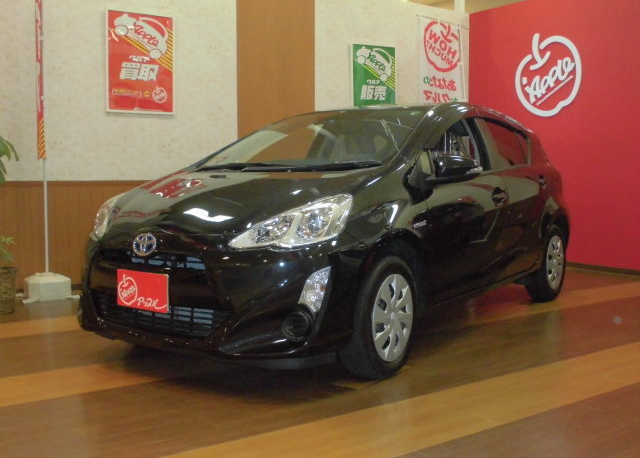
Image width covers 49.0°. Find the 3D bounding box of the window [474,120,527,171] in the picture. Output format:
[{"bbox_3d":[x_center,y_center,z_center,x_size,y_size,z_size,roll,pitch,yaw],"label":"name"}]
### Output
[{"bbox_3d":[1.225,-0.548,4.641,0.060,0.340,0.760,-21,-9,34],"label":"window"}]

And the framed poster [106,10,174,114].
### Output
[{"bbox_3d":[-1.534,-1.424,6.066,0.615,0.860,0.025,-3,5,-35],"label":"framed poster"}]

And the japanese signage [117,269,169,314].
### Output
[{"bbox_3d":[-0.772,0.268,3.070,0.330,0.163,0.018,3,5,35],"label":"japanese signage"}]

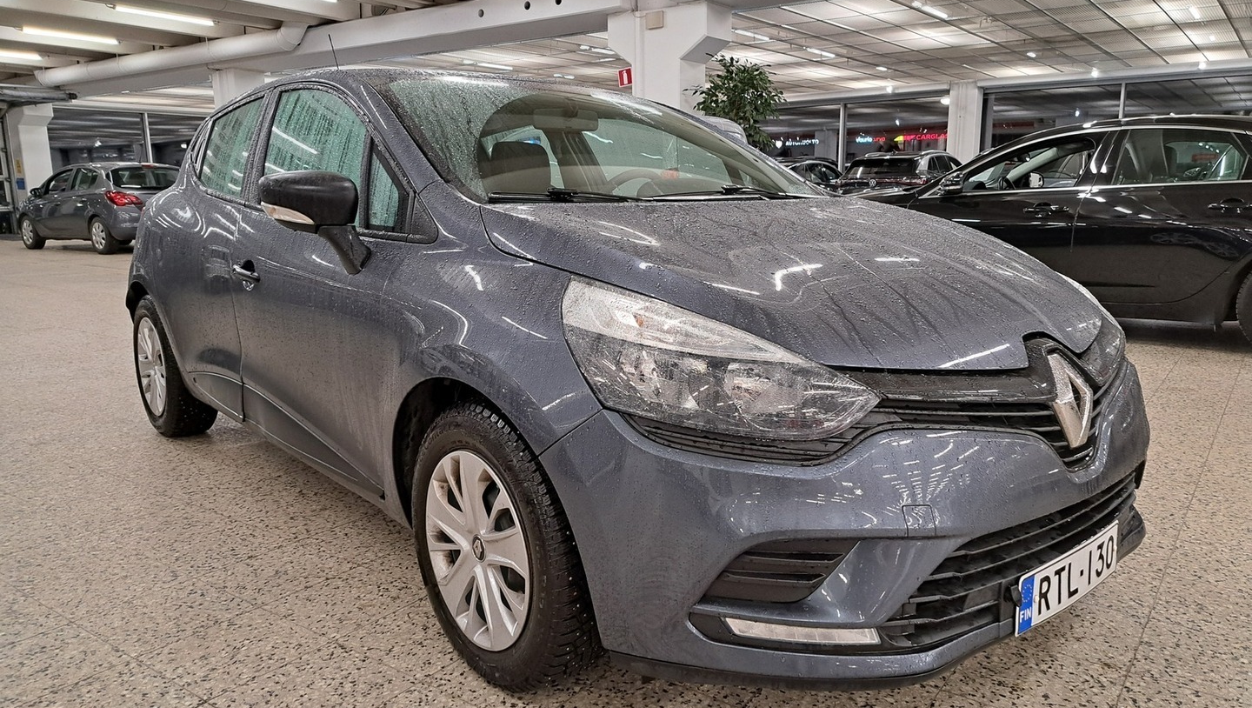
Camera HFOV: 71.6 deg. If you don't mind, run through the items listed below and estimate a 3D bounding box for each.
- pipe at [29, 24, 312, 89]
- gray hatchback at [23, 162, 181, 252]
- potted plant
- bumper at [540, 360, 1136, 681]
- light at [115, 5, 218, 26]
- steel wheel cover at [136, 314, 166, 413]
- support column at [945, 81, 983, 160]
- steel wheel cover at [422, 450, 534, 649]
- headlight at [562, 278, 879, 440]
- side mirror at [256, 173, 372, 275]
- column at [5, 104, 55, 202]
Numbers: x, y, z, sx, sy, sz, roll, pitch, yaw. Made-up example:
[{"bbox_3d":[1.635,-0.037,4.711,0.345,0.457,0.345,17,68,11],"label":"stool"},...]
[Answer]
[{"bbox_3d":[-8.171,-4.996,14.857,9.046,0.440,0.460,8,14,36],"label":"pipe"},{"bbox_3d":[-9.240,-2.623,15.459,4.020,1.480,1.780,7,13,33],"label":"gray hatchback"},{"bbox_3d":[1.212,-1.958,9.391,0.988,2.410,0.969,0,11,0],"label":"potted plant"},{"bbox_3d":[0.682,0.261,1.920,1.710,0.530,0.600,-9,14,-41],"label":"bumper"},{"bbox_3d":[-6.803,-4.985,12.806,0.090,0.090,1.500,8,14,36],"label":"light"},{"bbox_3d":[-2.023,0.055,3.732,0.060,0.423,0.423,-9,14,-41],"label":"steel wheel cover"},{"bbox_3d":[7.208,-4.149,18.648,0.571,3.234,0.420,8,14,36],"label":"support column"},{"bbox_3d":[-0.308,0.410,1.825,0.060,0.423,0.423,-9,14,-39],"label":"steel wheel cover"},{"bbox_3d":[0.143,0.009,1.553,0.370,0.280,0.470,-9,14,-40],"label":"headlight"},{"bbox_3d":[-0.755,-0.318,2.122,0.210,0.255,0.235,-9,14,-40],"label":"side mirror"},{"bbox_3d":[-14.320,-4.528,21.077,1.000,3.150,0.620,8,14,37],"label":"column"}]

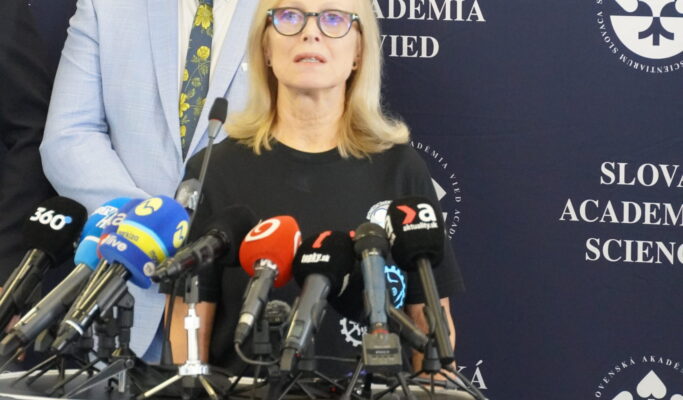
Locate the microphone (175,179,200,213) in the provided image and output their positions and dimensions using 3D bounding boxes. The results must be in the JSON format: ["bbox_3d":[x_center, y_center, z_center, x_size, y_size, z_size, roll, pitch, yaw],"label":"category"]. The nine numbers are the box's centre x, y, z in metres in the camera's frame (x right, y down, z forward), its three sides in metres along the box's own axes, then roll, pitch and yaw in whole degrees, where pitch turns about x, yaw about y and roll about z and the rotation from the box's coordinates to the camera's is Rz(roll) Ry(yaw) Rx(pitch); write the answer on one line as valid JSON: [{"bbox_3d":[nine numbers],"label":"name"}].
[{"bbox_3d":[-0.225,0.025,6.200,0.052,0.160,0.052,4,-38,14],"label":"microphone"}]

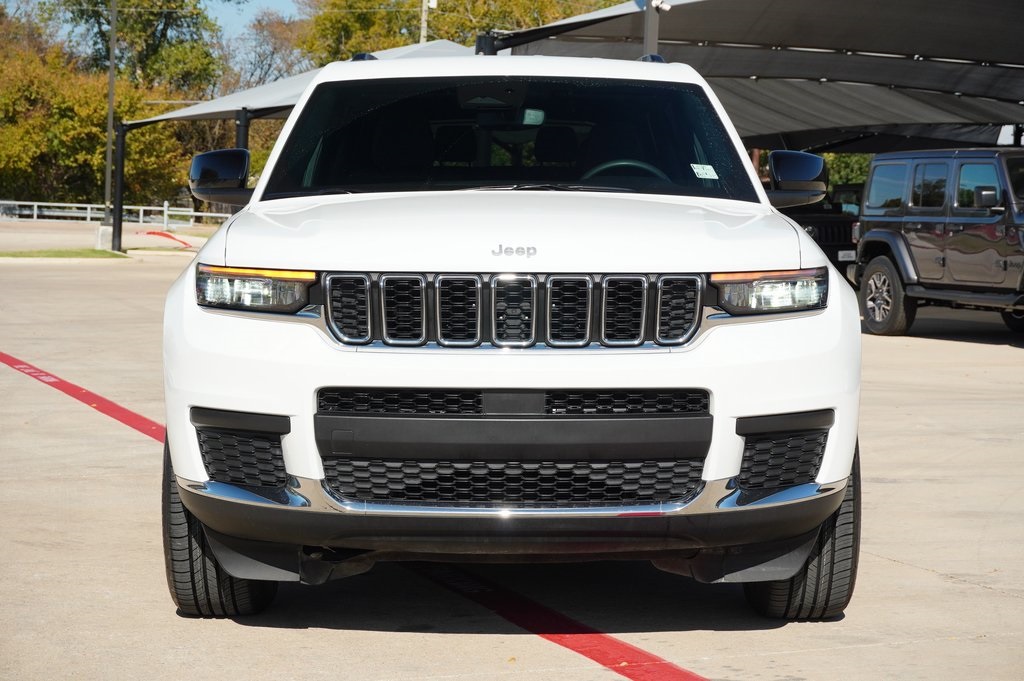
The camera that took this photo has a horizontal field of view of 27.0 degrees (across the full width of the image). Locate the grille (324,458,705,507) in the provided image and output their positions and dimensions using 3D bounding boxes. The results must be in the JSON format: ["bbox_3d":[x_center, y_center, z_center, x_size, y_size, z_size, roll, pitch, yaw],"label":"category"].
[{"bbox_3d":[0.007,0.349,5.376,0.964,0.115,0.118,0,3,-1],"label":"grille"}]

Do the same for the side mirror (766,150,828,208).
[{"bbox_3d":[0.954,-0.544,7.200,0.225,0.195,0.170,0,3,-1],"label":"side mirror"}]

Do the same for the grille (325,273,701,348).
[{"bbox_3d":[0.002,-0.077,5.365,0.952,0.190,0.121,0,3,-1],"label":"grille"}]

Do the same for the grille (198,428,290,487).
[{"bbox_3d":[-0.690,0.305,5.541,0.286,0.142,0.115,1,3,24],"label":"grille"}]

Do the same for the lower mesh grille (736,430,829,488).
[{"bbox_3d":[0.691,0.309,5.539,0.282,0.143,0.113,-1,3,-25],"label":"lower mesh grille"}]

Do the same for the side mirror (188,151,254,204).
[{"bbox_3d":[-0.972,-0.551,7.200,0.225,0.195,0.170,0,3,-1],"label":"side mirror"}]

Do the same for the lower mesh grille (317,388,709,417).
[{"bbox_3d":[0.002,0.153,5.389,0.997,0.070,0.111,0,3,-1],"label":"lower mesh grille"}]

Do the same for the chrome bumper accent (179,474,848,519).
[{"bbox_3d":[0.005,0.386,5.473,1.776,0.087,0.391,0,3,-1],"label":"chrome bumper accent"}]

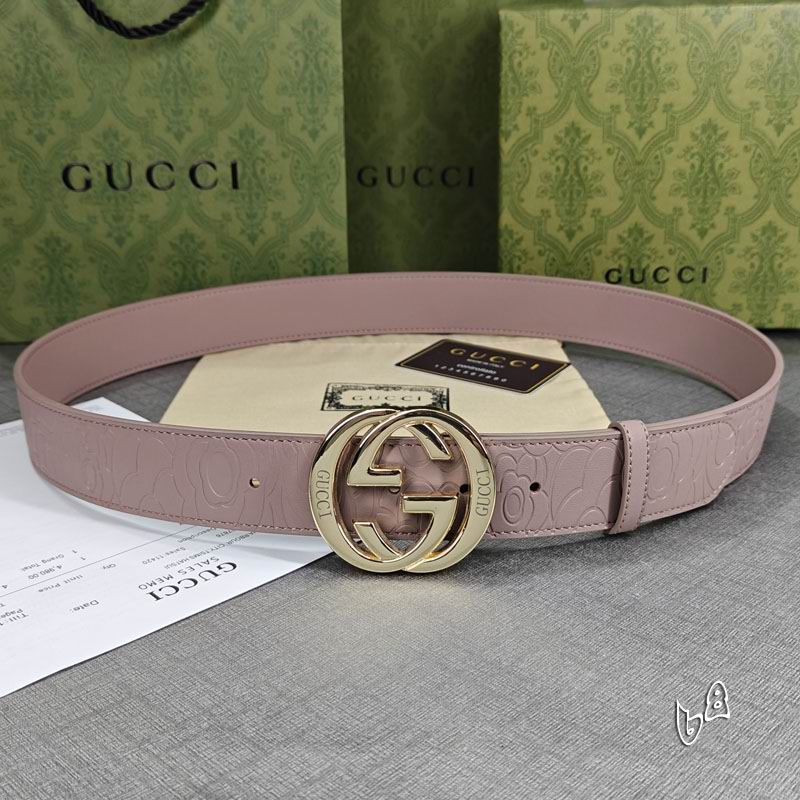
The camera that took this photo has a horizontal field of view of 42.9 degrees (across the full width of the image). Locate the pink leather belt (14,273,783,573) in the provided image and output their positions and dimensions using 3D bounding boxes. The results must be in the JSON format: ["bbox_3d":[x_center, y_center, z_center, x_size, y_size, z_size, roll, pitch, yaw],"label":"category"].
[{"bbox_3d":[0.003,-0.017,0.494,0.342,0.062,0.281,0,22,0],"label":"pink leather belt"}]

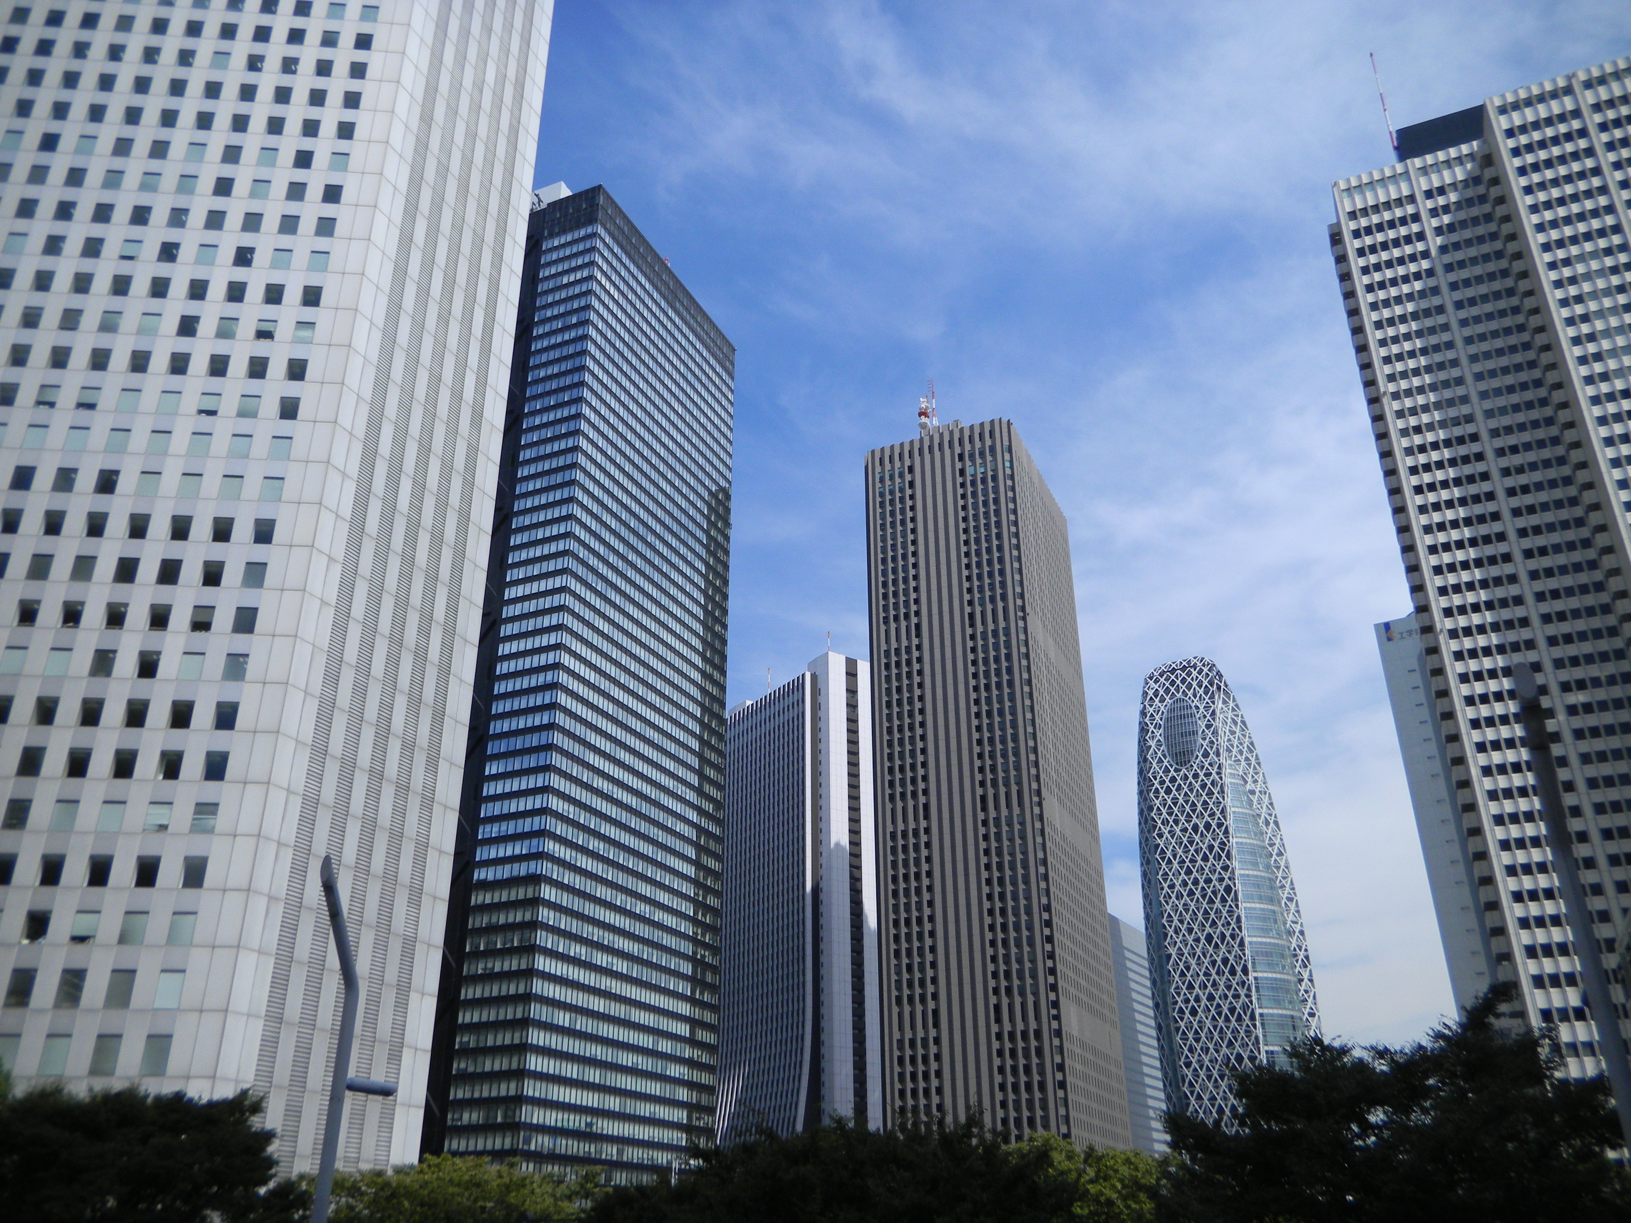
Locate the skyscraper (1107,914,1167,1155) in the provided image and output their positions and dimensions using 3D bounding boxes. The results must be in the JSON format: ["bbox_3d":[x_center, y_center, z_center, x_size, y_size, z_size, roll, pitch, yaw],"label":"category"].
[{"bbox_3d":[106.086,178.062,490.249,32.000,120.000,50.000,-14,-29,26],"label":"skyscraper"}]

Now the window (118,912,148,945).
[{"bbox_3d":[-44.434,20.767,86.089,1.570,2.130,0.150,1,-26,-3],"label":"window"}]

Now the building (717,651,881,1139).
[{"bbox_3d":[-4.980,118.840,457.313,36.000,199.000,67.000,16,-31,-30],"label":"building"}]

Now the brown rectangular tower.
[{"bbox_3d":[48.156,59.778,356.822,44.000,216.500,61.600,-11,-28,21],"label":"brown rectangular tower"}]

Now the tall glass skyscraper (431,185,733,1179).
[{"bbox_3d":[-50.700,20.007,259.527,43.000,204.000,60.500,-11,-28,21],"label":"tall glass skyscraper"}]

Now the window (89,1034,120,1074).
[{"bbox_3d":[-44.403,27.887,82.618,1.600,2.380,0.150,1,-26,-3],"label":"window"}]

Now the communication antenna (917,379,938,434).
[{"bbox_3d":[34.317,-61.523,397.050,6.200,20.000,5.500,-11,-28,21],"label":"communication antenna"}]

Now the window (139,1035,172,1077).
[{"bbox_3d":[-41.329,27.969,82.789,1.580,2.370,0.150,1,-26,-3],"label":"window"}]

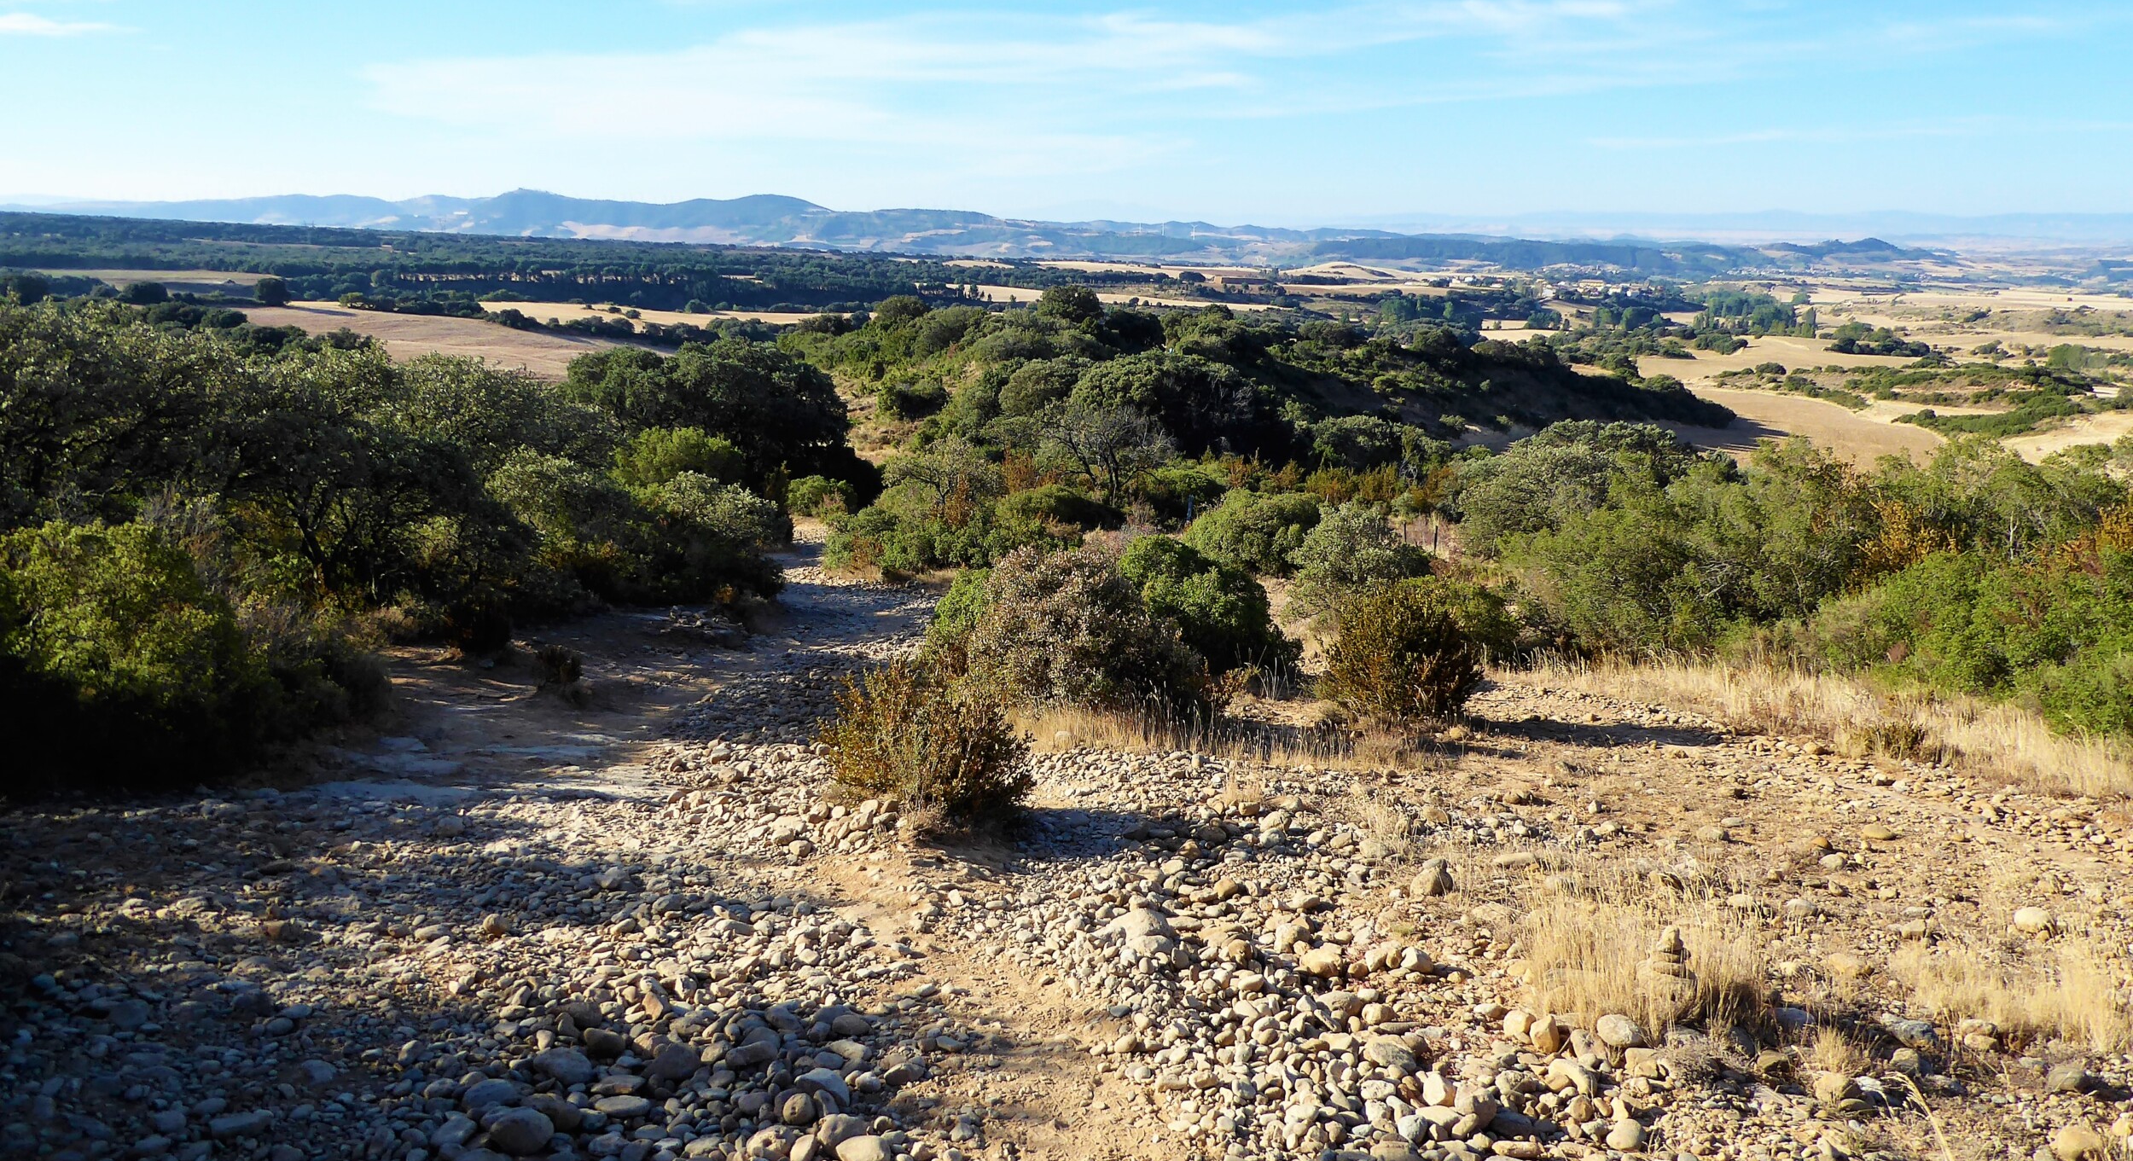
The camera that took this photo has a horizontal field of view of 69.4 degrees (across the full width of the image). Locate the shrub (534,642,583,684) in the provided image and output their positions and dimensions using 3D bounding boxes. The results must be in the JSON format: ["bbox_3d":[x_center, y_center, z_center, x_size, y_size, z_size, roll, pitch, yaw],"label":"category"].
[{"bbox_3d":[-3.365,0.552,10.200,0.320,0.275,0.288,-4,14,-18],"label":"shrub"}]

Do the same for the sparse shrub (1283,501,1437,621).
[{"bbox_3d":[3.086,-0.185,16.300,1.569,1.302,1.412,2,13,11],"label":"sparse shrub"}]

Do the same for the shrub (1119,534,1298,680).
[{"bbox_3d":[1.020,0.199,11.500,1.406,1.077,1.237,1,13,5],"label":"shrub"}]

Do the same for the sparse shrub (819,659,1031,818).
[{"bbox_3d":[-0.625,0.699,6.800,0.934,0.690,0.841,-1,13,-5],"label":"sparse shrub"}]

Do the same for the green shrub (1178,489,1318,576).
[{"bbox_3d":[2.955,-0.769,24.500,2.226,1.392,1.959,2,13,7],"label":"green shrub"}]

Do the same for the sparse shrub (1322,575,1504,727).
[{"bbox_3d":[2.093,0.423,9.300,1.097,0.913,0.987,3,13,13],"label":"sparse shrub"}]

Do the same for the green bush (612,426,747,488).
[{"bbox_3d":[-8.031,-2.389,32.000,2.804,1.617,2.383,-3,13,-14],"label":"green bush"}]

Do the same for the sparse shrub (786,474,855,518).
[{"bbox_3d":[-7.180,-2.458,45.000,2.045,1.255,1.840,-2,13,-9],"label":"sparse shrub"}]

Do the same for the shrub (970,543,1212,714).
[{"bbox_3d":[0.146,0.319,10.000,1.601,1.091,1.409,0,13,1],"label":"shrub"}]

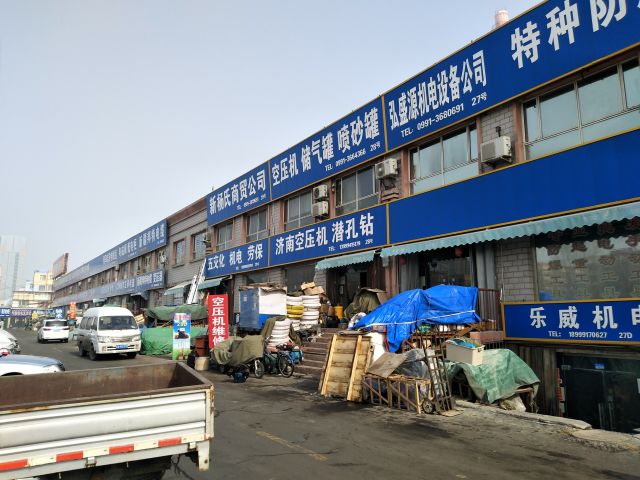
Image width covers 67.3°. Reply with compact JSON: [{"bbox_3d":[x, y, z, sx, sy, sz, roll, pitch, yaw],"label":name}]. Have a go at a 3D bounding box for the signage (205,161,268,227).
[{"bbox_3d":[-5.378,-2.668,30.338,0.200,2.331,9.690,4,-10,-33],"label":"signage"}]

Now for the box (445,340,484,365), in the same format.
[{"bbox_3d":[2.720,2.132,9.028,0.320,0.380,0.600,4,-10,-33],"label":"box"}]

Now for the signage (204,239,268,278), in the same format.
[{"bbox_3d":[-4.945,1.192,27.744,0.200,1.450,8.900,5,-10,-33],"label":"signage"}]

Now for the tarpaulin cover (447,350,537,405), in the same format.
[{"bbox_3d":[3.088,2.399,8.563,0.850,0.800,1.300,4,-10,-33],"label":"tarpaulin cover"}]

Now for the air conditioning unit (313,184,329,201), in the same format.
[{"bbox_3d":[-0.012,-2.001,20.396,0.320,0.550,0.780,5,-10,-33],"label":"air conditioning unit"}]

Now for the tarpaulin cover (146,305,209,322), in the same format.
[{"bbox_3d":[-6.885,3.526,23.046,2.200,0.840,2.500,5,-10,-33],"label":"tarpaulin cover"}]

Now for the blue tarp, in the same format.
[{"bbox_3d":[2.244,1.871,11.425,1.200,1.430,2.850,5,-10,-33],"label":"blue tarp"}]

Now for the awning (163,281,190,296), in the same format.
[{"bbox_3d":[-11.356,3.885,38.795,0.700,0.880,4.200,4,-10,-33],"label":"awning"}]

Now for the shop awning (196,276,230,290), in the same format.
[{"bbox_3d":[-6.524,2.607,29.316,0.600,0.590,3.800,5,-10,-33],"label":"shop awning"}]

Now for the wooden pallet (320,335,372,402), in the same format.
[{"bbox_3d":[0.482,2.487,9.434,0.120,1.200,1.200,23,-20,-29],"label":"wooden pallet"}]

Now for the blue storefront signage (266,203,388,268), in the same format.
[{"bbox_3d":[-0.036,0.033,20.399,0.200,1.450,8.920,5,-10,-33],"label":"blue storefront signage"}]

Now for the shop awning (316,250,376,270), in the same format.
[{"bbox_3d":[1.019,0.862,20.522,0.580,0.470,3.650,4,-10,-33],"label":"shop awning"}]

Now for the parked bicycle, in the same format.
[{"bbox_3d":[-1.092,3.072,12.512,0.500,0.910,1.500,4,-10,-33],"label":"parked bicycle"}]

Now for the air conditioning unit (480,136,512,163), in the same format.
[{"bbox_3d":[5.252,-2.659,14.356,0.320,0.555,0.769,4,-10,-33],"label":"air conditioning unit"}]

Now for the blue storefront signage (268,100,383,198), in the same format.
[{"bbox_3d":[-0.072,-3.569,20.822,0.200,2.100,8.820,1,-8,-34],"label":"blue storefront signage"}]

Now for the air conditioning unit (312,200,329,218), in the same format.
[{"bbox_3d":[-0.007,-1.309,20.290,0.320,0.550,0.780,5,-10,-33],"label":"air conditioning unit"}]

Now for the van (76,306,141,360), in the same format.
[{"bbox_3d":[-9.411,4.070,21.333,1.700,2.080,4.800,5,-10,-33],"label":"van"}]

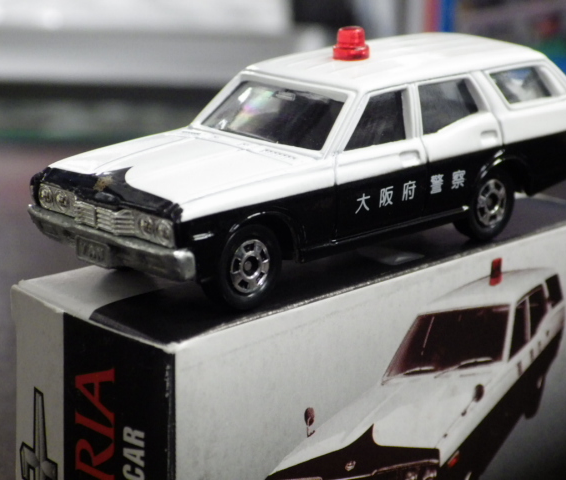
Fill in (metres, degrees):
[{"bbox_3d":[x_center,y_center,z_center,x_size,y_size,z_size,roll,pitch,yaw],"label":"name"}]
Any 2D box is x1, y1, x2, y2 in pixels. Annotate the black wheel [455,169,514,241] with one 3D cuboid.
[{"bbox_3d":[0.026,-0.005,0.205,0.009,0.009,0.003,-14,21,-42],"label":"black wheel"}]

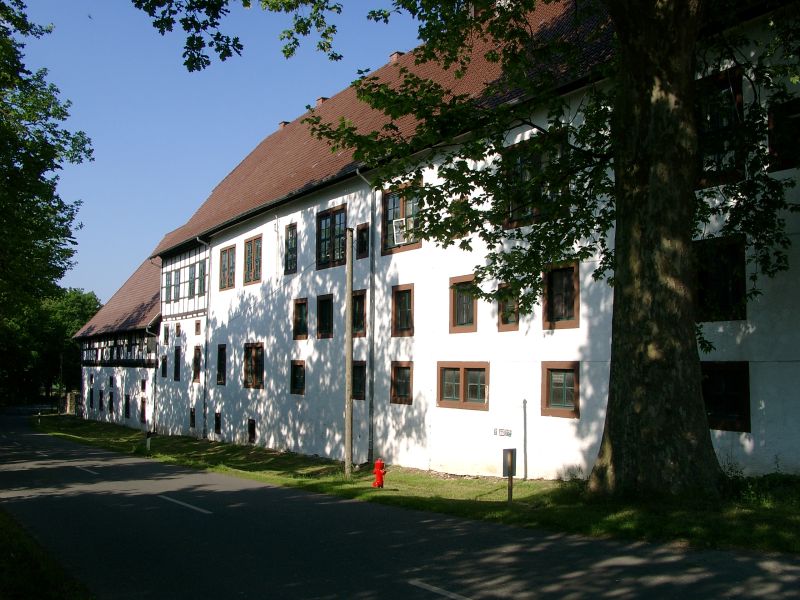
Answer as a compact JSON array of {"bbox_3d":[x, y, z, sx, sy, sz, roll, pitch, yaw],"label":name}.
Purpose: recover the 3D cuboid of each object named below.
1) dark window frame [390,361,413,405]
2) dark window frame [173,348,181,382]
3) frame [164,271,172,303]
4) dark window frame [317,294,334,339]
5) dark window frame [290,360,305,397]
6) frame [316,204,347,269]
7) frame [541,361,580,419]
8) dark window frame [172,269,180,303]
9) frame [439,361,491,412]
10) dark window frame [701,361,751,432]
[{"bbox_3d":[0.081,2.373,22.516,0.160,1.205,1.114,3,-6,-33],"label":"dark window frame"},{"bbox_3d":[-11.552,3.346,41.168,0.160,1.795,0.892,4,-6,-34],"label":"dark window frame"},{"bbox_3d":[-12.597,-0.670,43.133,0.160,1.773,0.936,4,-6,-34],"label":"frame"},{"bbox_3d":[-2.499,0.565,26.648,0.160,1.471,1.127,3,-6,-33],"label":"dark window frame"},{"bbox_3d":[-3.785,2.937,29.735,0.160,1.284,1.153,4,-6,-34],"label":"dark window frame"},{"bbox_3d":[-2.293,-2.089,26.577,0.160,2.004,2.099,3,-6,-33],"label":"frame"},{"bbox_3d":[3.544,1.960,17.230,0.160,1.212,1.167,3,-6,-33],"label":"frame"},{"bbox_3d":[-11.812,-0.751,41.980,0.160,1.741,0.936,4,-6,-34],"label":"dark window frame"},{"bbox_3d":[1.773,2.346,21.584,0.160,1.284,2.307,4,-6,-34],"label":"frame"},{"bbox_3d":[6.953,2.081,16.980,0.220,1.500,1.431,3,-5,-33],"label":"dark window frame"}]

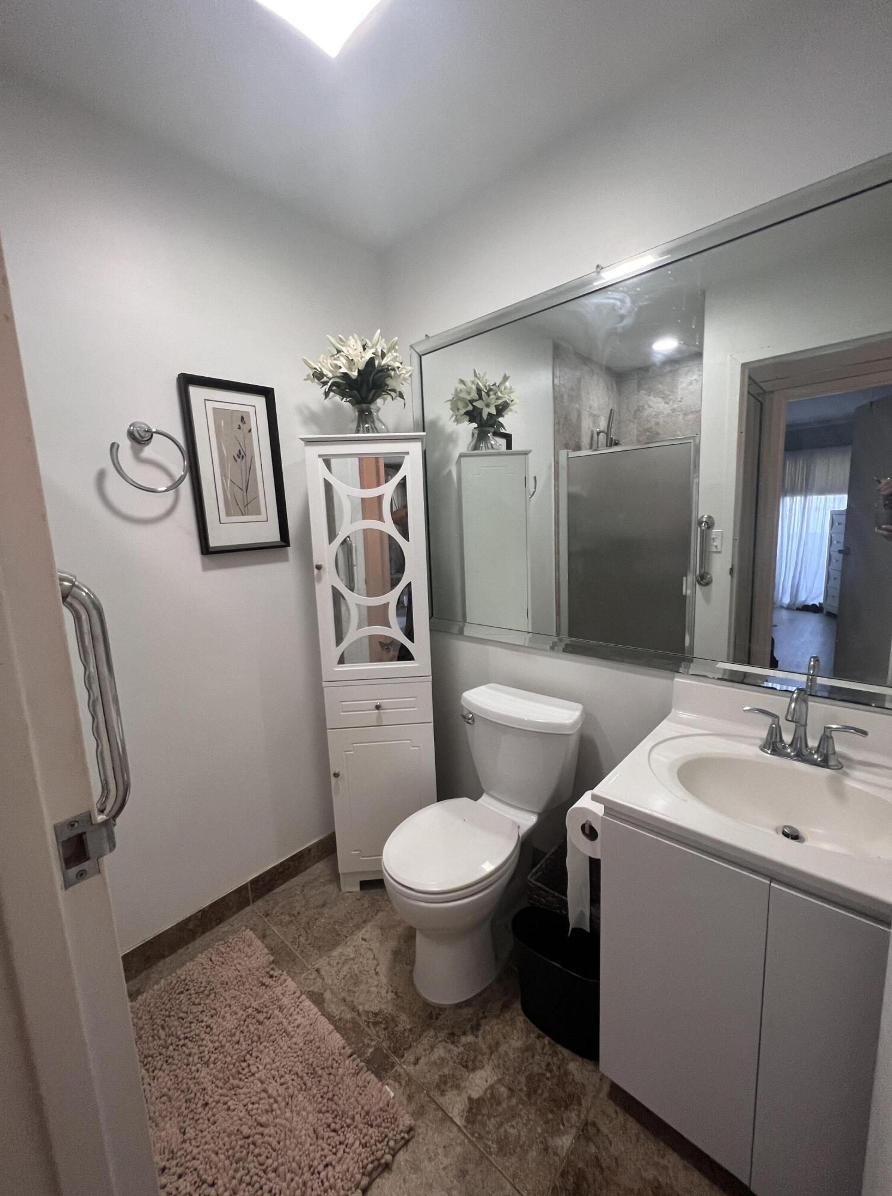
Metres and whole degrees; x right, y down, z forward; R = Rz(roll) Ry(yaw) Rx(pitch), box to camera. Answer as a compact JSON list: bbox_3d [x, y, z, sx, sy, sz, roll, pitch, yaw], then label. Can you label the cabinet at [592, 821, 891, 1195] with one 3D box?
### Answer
[{"bbox_3d":[0.752,0.789,1.006,0.610,0.758,0.555,5,11,41],"label":"cabinet"}]

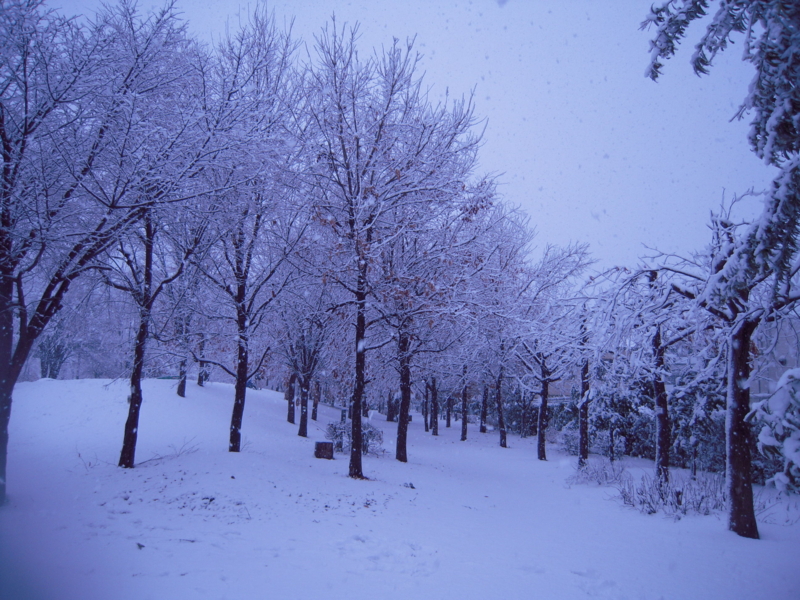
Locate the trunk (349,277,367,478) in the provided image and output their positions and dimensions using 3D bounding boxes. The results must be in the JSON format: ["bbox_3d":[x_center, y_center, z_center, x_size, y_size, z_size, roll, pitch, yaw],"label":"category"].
[{"bbox_3d":[-0.790,1.441,12.472,0.270,3.850,0.270,1,-8,-3],"label":"trunk"}]

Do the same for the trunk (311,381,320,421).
[{"bbox_3d":[-3.186,3.820,24.617,0.246,1.505,0.246,4,-9,-7],"label":"trunk"}]

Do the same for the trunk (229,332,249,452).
[{"bbox_3d":[-3.493,1.983,14.001,0.245,2.572,0.245,4,-9,-13],"label":"trunk"}]

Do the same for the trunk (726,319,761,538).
[{"bbox_3d":[4.042,1.470,7.619,0.340,2.520,0.340,-4,-9,27],"label":"trunk"}]

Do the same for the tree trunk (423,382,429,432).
[{"bbox_3d":[1.102,4.506,27.158,0.167,2.070,0.167,-1,-9,2],"label":"tree trunk"}]

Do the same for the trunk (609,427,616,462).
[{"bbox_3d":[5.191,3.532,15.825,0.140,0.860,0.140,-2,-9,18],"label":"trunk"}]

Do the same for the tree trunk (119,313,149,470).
[{"bbox_3d":[-4.658,1.553,11.426,0.251,2.768,0.251,7,-10,-21],"label":"tree trunk"}]

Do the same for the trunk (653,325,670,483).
[{"bbox_3d":[4.838,1.922,12.063,0.270,2.950,0.270,-2,-9,21],"label":"trunk"}]

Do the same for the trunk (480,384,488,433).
[{"bbox_3d":[3.683,4.709,28.120,0.230,2.060,0.230,0,-8,7],"label":"trunk"}]

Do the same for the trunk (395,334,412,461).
[{"bbox_3d":[0.099,2.338,15.843,0.253,3.198,0.253,2,-9,1],"label":"trunk"}]

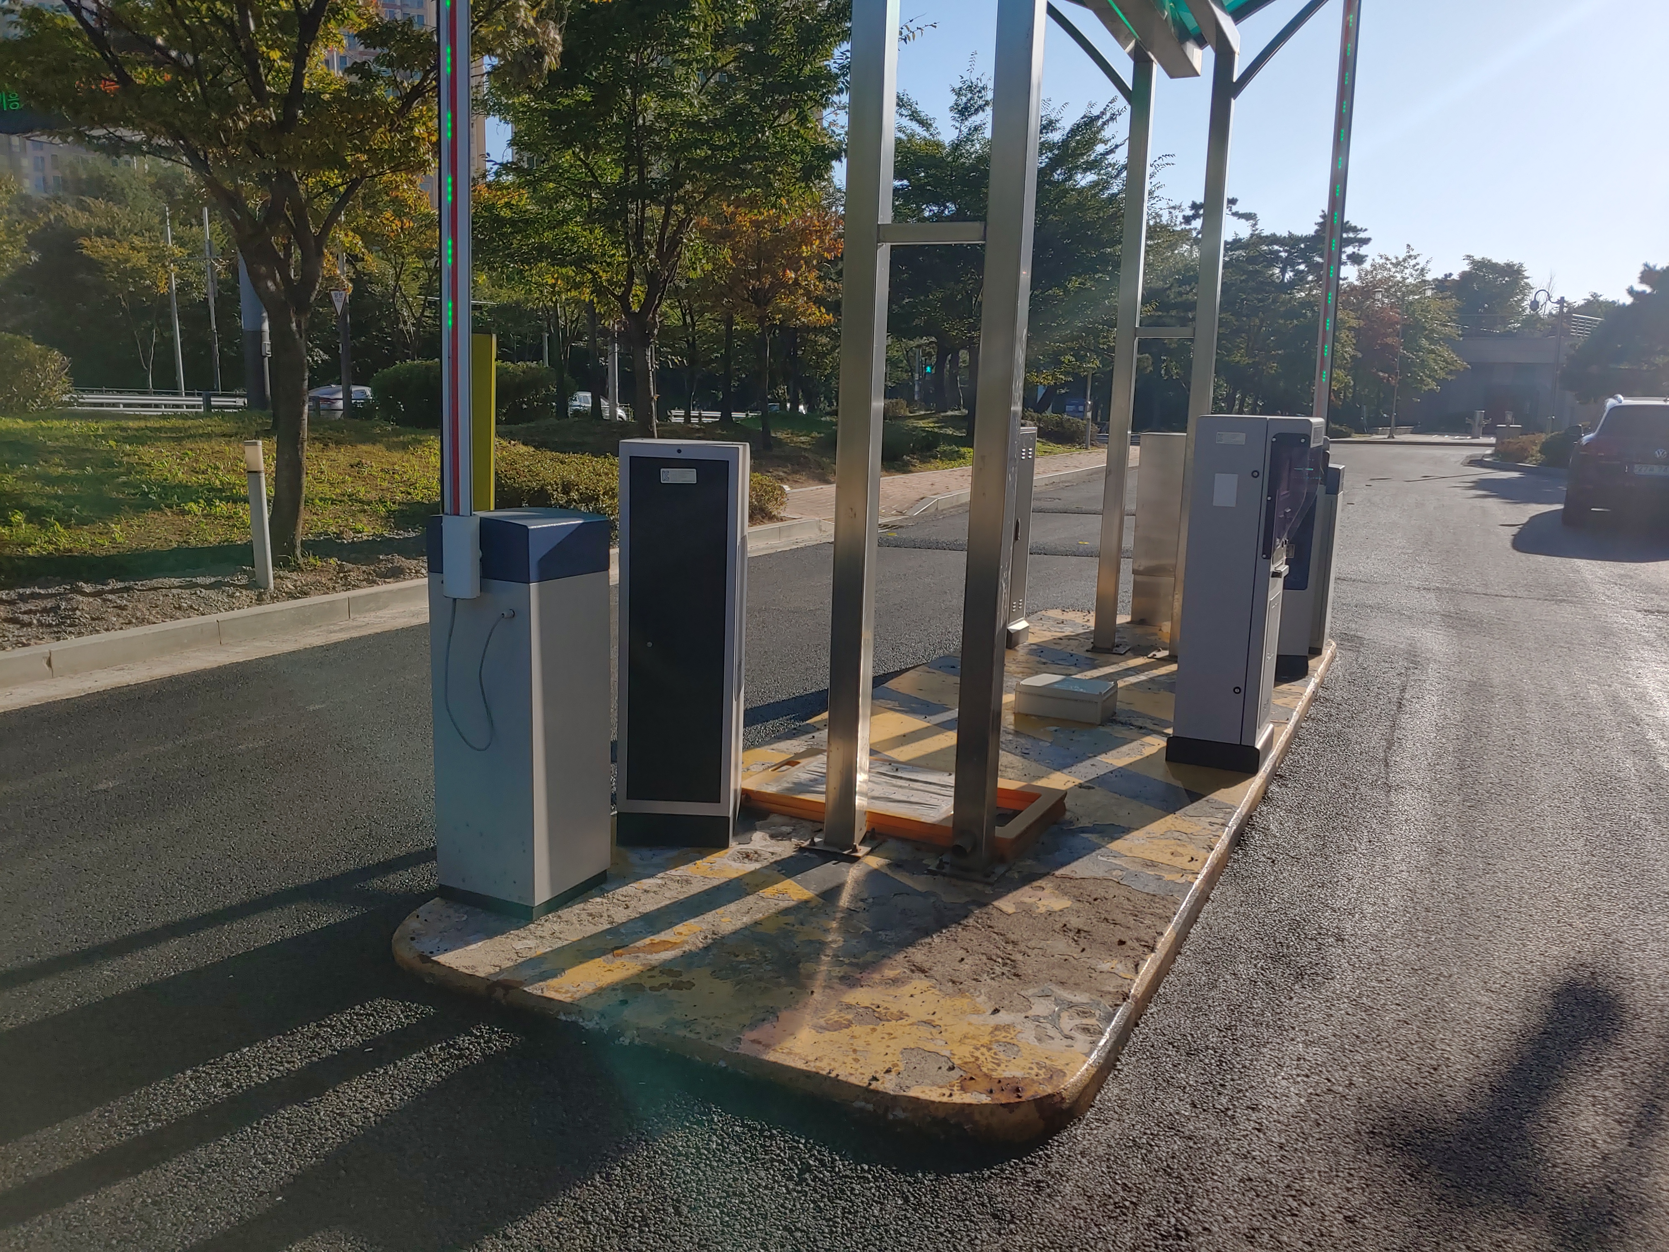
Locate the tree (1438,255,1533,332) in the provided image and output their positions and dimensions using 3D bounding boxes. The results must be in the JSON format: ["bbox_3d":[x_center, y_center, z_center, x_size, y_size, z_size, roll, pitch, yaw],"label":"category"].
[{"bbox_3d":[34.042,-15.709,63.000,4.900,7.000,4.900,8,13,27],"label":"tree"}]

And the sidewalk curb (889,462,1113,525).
[{"bbox_3d":[2.858,-2.074,18.216,0.220,0.170,10.627,7,13,25],"label":"sidewalk curb"}]

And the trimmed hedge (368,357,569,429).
[{"bbox_3d":[-8.222,-5.214,27.000,4.100,1.450,1.600,1,10,-5],"label":"trimmed hedge"}]

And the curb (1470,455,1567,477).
[{"bbox_3d":[15.714,-3.586,27.482,0.400,0.170,4.352,2,12,-2],"label":"curb"}]

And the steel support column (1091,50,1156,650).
[{"bbox_3d":[1.686,-1.515,6.962,0.105,3.350,0.105,6,11,24],"label":"steel support column"}]

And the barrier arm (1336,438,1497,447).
[{"bbox_3d":[16.423,-5.175,34.000,4.900,0.150,0.250,3,10,7],"label":"barrier arm"}]

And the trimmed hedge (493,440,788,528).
[{"bbox_3d":[-2.067,-1.218,11.180,1.550,0.680,3.613,8,13,27],"label":"trimmed hedge"}]

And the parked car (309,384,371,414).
[{"bbox_3d":[-17.549,-8.276,45.000,1.830,1.470,4.600,8,13,27],"label":"parked car"}]

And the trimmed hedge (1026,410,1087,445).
[{"bbox_3d":[4.557,-4.097,25.000,1.400,0.720,1.100,7,11,25],"label":"trimmed hedge"}]

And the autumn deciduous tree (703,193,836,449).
[{"bbox_3d":[-1.178,-5.581,22.000,2.500,4.500,2.500,2,10,-2],"label":"autumn deciduous tree"}]

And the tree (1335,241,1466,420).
[{"bbox_3d":[17.820,-9.105,38.000,3.700,5.600,3.600,7,11,25],"label":"tree"}]

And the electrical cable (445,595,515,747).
[{"bbox_3d":[-0.937,0.135,3.184,0.233,0.410,0.060,7,13,23],"label":"electrical cable"}]

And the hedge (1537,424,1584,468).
[{"bbox_3d":[16.642,-4.031,27.300,1.350,1.020,1.300,7,13,25],"label":"hedge"}]

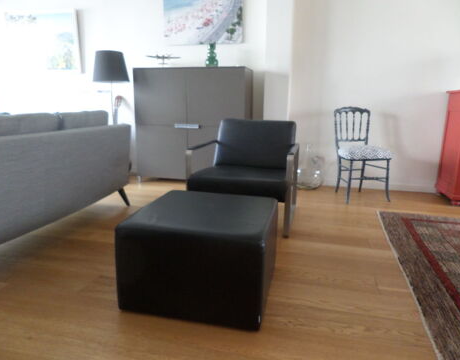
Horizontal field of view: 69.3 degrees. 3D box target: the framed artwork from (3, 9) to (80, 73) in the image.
[{"bbox_3d":[-2.470,-1.780,4.327,1.172,0.729,0.034,4,12,14],"label":"framed artwork"}]

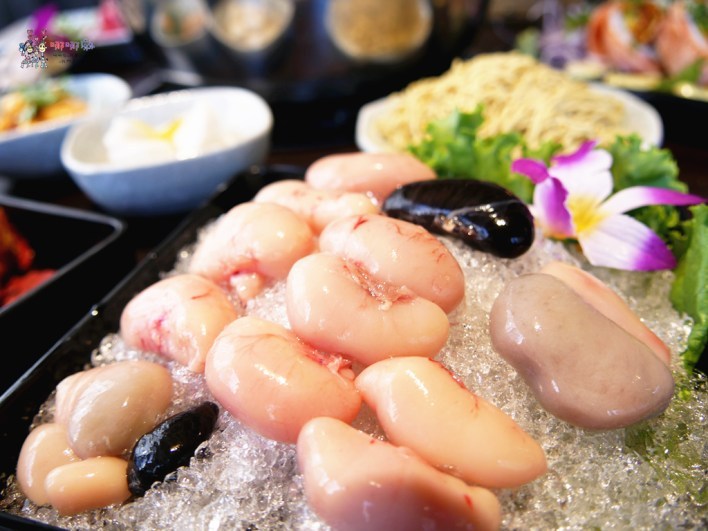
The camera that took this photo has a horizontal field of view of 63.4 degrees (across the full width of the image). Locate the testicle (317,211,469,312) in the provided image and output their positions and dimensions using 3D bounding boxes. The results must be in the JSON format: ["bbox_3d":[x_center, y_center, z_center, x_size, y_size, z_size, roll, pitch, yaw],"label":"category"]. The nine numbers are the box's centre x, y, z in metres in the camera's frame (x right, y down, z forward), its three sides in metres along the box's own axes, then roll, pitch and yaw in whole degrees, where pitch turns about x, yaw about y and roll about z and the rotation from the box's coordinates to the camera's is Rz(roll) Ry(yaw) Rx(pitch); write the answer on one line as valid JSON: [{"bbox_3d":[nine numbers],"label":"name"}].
[{"bbox_3d":[0.012,0.000,0.190,0.052,0.031,0.033,19,39,27],"label":"testicle"}]

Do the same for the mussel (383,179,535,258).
[{"bbox_3d":[0.038,-0.017,0.209,0.056,0.024,0.027,16,37,23],"label":"mussel"}]

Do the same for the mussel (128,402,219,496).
[{"bbox_3d":[-0.047,0.048,0.149,0.017,0.016,0.033,17,38,24],"label":"mussel"}]

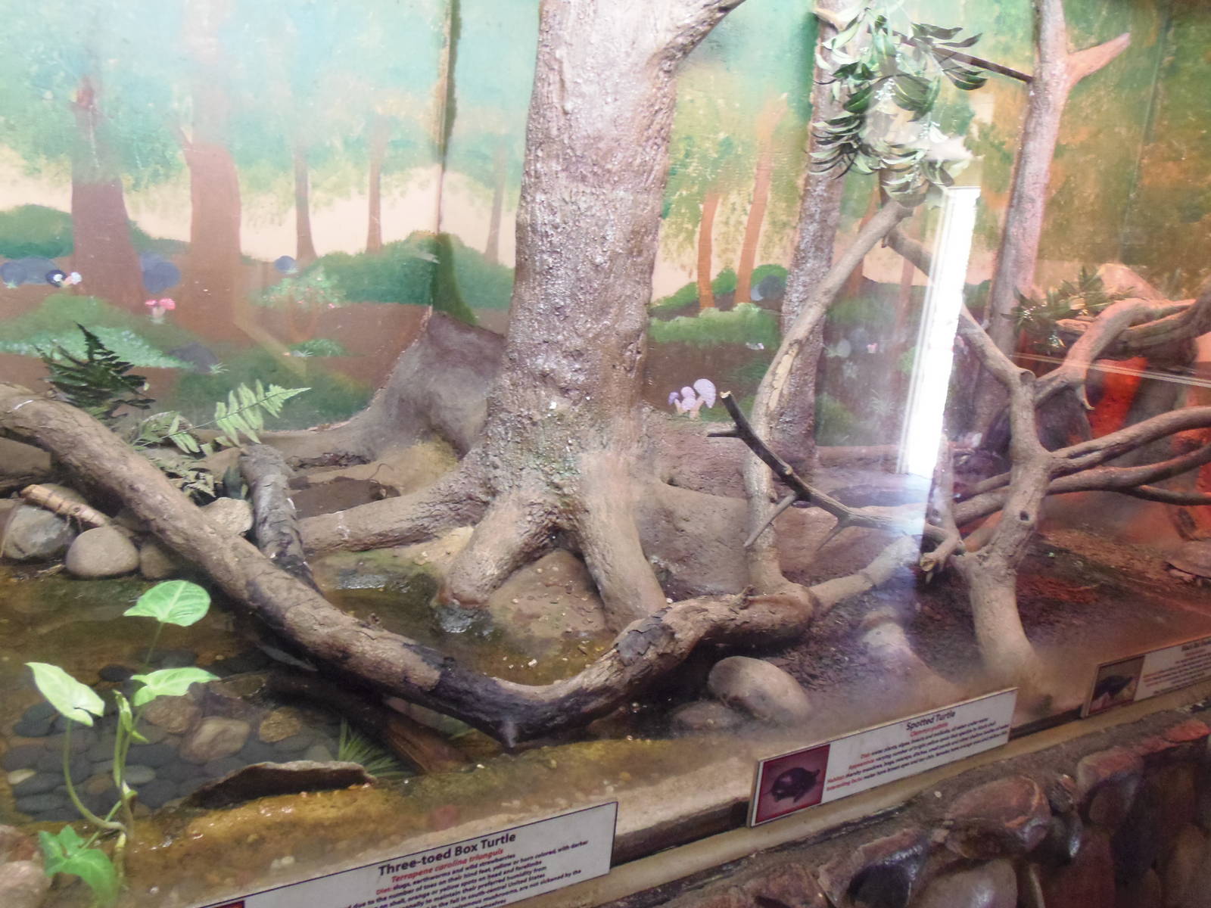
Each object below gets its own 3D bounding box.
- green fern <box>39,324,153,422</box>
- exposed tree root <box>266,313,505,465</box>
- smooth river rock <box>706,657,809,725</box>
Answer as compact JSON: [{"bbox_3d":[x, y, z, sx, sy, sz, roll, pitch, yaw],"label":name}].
[{"bbox_3d":[-0.983,-0.149,1.620,0.200,0.190,0.170,-2,14,-31],"label":"green fern"},{"bbox_3d":[-0.509,-0.148,1.950,0.540,0.330,0.270,-2,14,-31],"label":"exposed tree root"},{"bbox_3d":[0.211,0.325,1.150,0.145,0.085,0.105,11,13,27],"label":"smooth river rock"}]

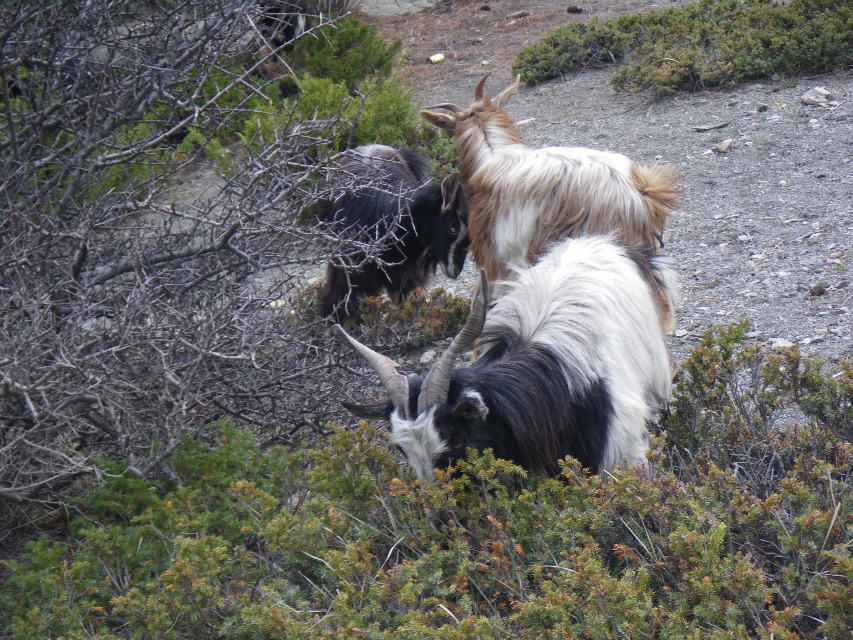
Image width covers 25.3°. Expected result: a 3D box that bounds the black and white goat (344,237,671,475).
[{"bbox_3d":[0.299,0.198,4.900,0.440,0.700,1.080,14,22,36],"label":"black and white goat"}]

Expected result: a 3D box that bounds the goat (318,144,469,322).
[{"bbox_3d":[-0.104,-0.261,6.000,0.420,0.610,0.820,1,18,3],"label":"goat"}]

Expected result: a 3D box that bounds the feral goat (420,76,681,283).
[{"bbox_3d":[0.388,-0.277,5.750,0.860,0.910,0.360,12,21,32],"label":"feral goat"}]

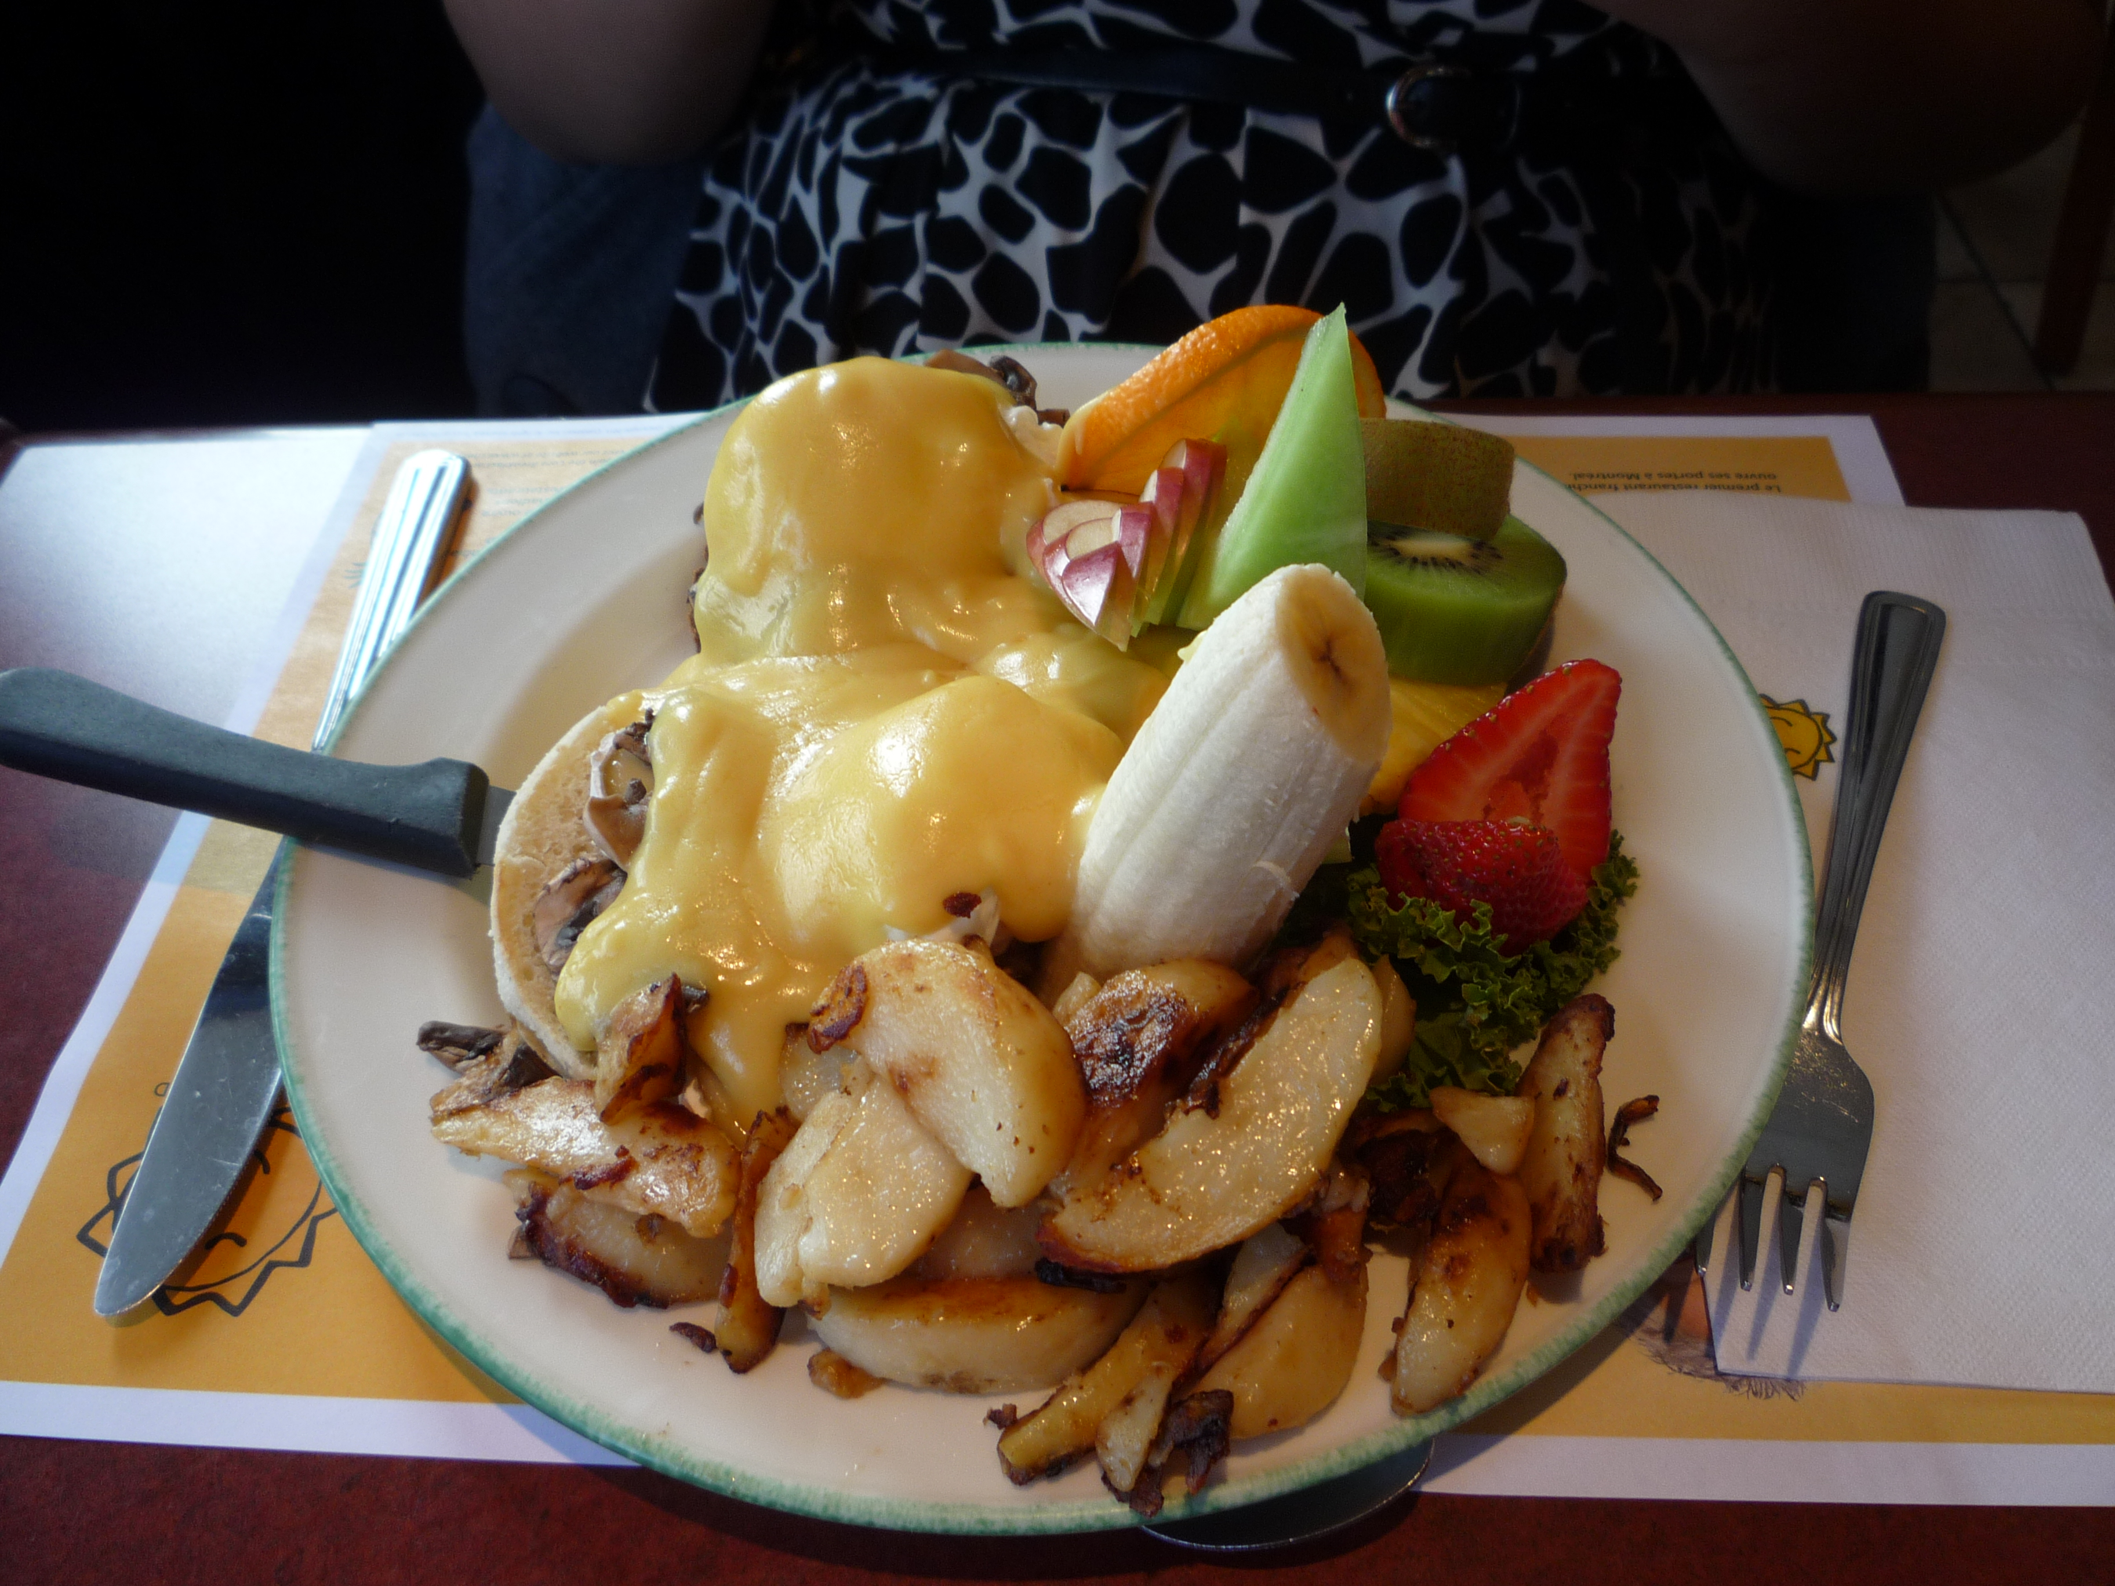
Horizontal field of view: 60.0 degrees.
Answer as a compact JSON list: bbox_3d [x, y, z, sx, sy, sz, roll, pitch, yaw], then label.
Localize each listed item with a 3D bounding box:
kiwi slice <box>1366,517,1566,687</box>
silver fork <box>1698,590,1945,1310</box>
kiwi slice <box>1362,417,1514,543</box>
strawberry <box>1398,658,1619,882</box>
[{"bbox_3d":[0.071,-0.038,0.354,0.052,0.020,0.050,9,31,10],"label":"kiwi slice"},{"bbox_3d":[0.139,0.016,0.323,0.023,0.019,0.175,17,51,18],"label":"silver fork"},{"bbox_3d":[0.069,-0.064,0.372,0.049,0.022,0.047,10,11,9],"label":"kiwi slice"},{"bbox_3d":[0.082,-0.005,0.325,0.038,0.045,0.018,30,17,12],"label":"strawberry"}]

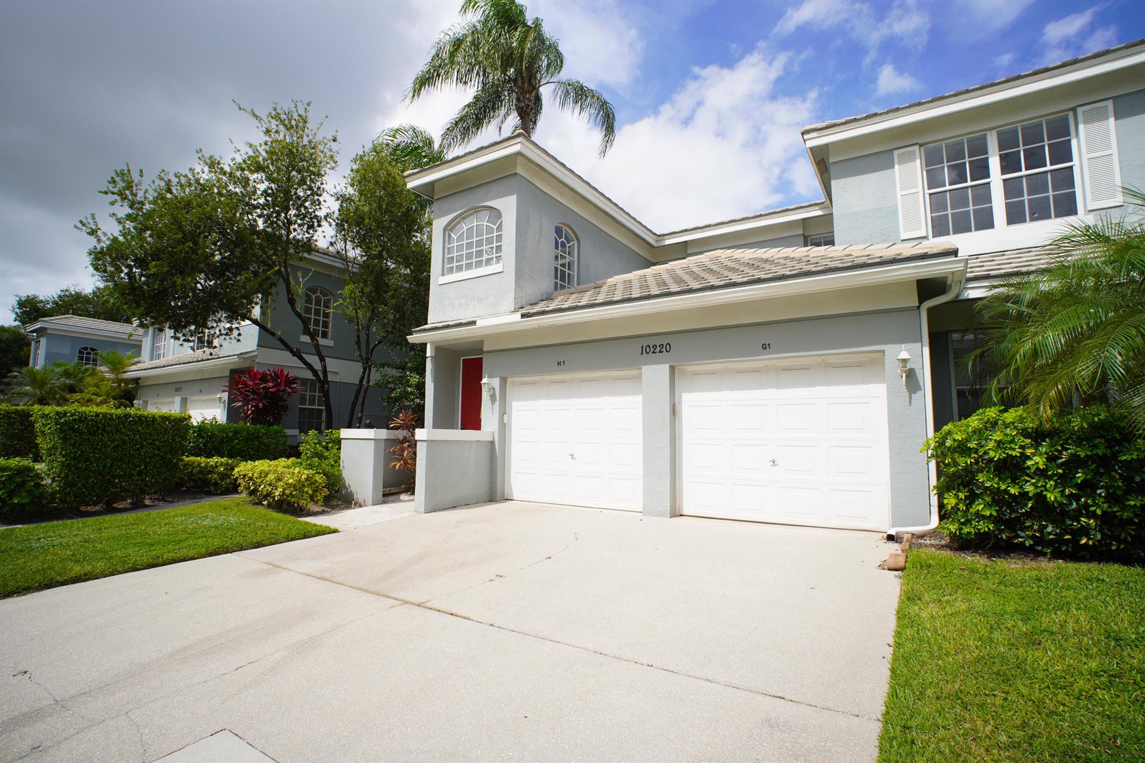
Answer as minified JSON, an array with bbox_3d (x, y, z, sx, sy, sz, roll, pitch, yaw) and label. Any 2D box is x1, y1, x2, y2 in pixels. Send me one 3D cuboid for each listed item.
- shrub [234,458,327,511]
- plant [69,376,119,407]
[{"bbox_3d":[-4.724,1.624,8.250,1.300,0.690,0.850,-3,-7,33],"label":"shrub"},{"bbox_3d":[-16.590,1.274,17.651,1.400,2.970,1.400,-3,-7,33],"label":"plant"}]

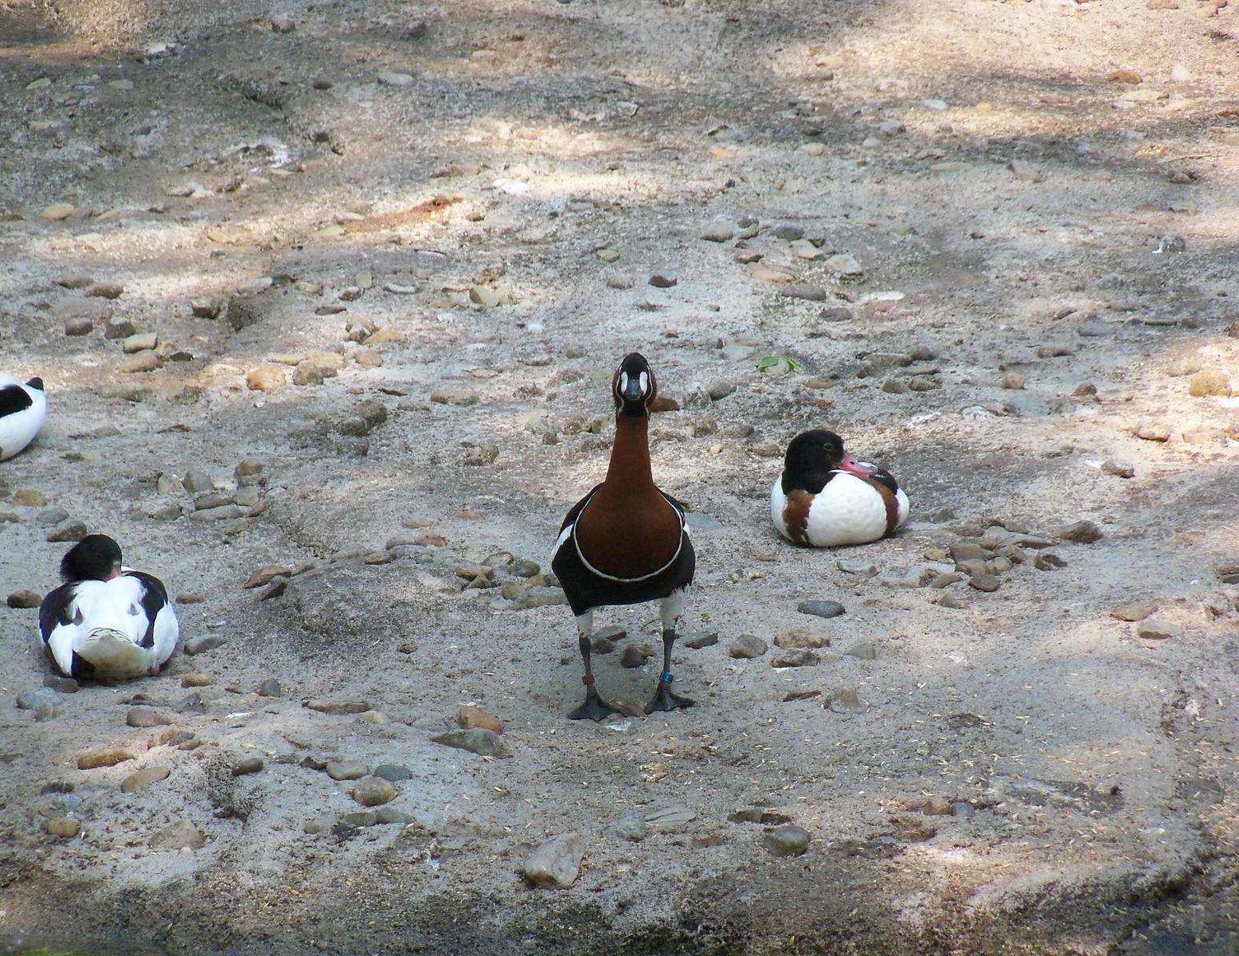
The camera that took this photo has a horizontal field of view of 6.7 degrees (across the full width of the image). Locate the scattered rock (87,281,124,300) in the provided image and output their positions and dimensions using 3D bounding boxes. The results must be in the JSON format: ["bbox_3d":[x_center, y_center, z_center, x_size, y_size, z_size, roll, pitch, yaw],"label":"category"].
[{"bbox_3d":[-0.672,-0.245,13.769,0.048,0.021,0.034,0,13,0],"label":"scattered rock"}]

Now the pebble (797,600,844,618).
[{"bbox_3d":[0.221,0.144,11.590,0.049,0.018,0.035,0,16,0],"label":"pebble"}]

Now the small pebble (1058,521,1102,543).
[{"bbox_3d":[0.517,0.060,11.829,0.047,0.022,0.034,-3,16,-10],"label":"small pebble"}]

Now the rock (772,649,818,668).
[{"bbox_3d":[0.199,0.204,11.931,0.053,0.017,0.033,-2,18,-5],"label":"rock"}]

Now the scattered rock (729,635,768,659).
[{"bbox_3d":[0.146,0.192,11.960,0.043,0.022,0.035,0,18,0],"label":"scattered rock"}]

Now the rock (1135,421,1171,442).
[{"bbox_3d":[0.615,-0.053,12.160,0.041,0.022,0.029,3,16,10],"label":"rock"}]

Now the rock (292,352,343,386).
[{"bbox_3d":[-0.384,-0.139,13.440,0.062,0.041,0.044,0,13,0],"label":"rock"}]

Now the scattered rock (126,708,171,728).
[{"bbox_3d":[-0.504,0.257,11.261,0.046,0.017,0.033,3,16,12],"label":"scattered rock"}]

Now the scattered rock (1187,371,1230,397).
[{"bbox_3d":[0.713,-0.113,12.712,0.051,0.027,0.042,0,18,0],"label":"scattered rock"}]

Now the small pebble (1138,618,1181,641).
[{"bbox_3d":[0.616,0.173,12.008,0.049,0.017,0.039,0,18,0],"label":"small pebble"}]

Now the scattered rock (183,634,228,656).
[{"bbox_3d":[-0.471,0.190,11.966,0.055,0.016,0.031,-8,20,-24],"label":"scattered rock"}]

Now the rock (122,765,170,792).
[{"bbox_3d":[-0.523,0.332,11.611,0.061,0.017,0.033,-12,22,-33],"label":"rock"}]

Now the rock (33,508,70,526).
[{"bbox_3d":[-0.693,0.048,12.868,0.043,0.021,0.032,0,13,0],"label":"rock"}]

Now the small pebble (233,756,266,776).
[{"bbox_3d":[-0.391,0.304,11.123,0.034,0.018,0.025,-7,18,-24],"label":"small pebble"}]

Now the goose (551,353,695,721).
[{"bbox_3d":[0.005,0.046,12.210,0.165,0.435,0.400,-2,13,-7],"label":"goose"}]

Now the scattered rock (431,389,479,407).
[{"bbox_3d":[-0.198,-0.097,12.675,0.058,0.017,0.034,0,18,0],"label":"scattered rock"}]

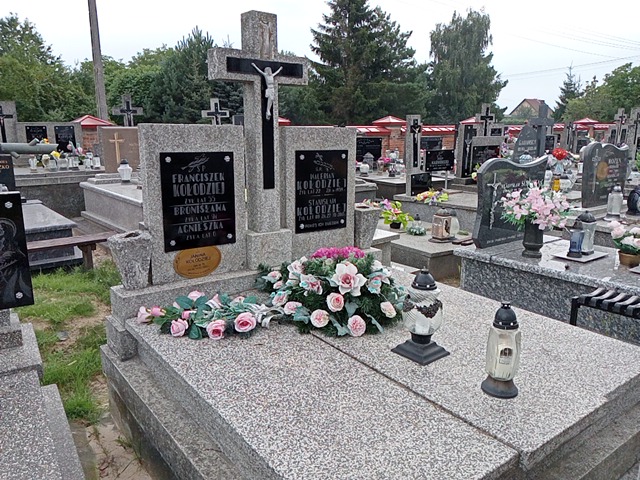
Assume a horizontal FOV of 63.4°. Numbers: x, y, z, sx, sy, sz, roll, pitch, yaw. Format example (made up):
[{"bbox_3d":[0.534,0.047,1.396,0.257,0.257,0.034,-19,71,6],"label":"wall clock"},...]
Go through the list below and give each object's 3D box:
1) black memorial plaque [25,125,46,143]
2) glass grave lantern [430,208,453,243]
[{"bbox_3d":[-4.527,-1.605,8.307,0.290,0.420,0.030,-9,16,-36],"label":"black memorial plaque"},{"bbox_3d":[1.212,-0.151,5.125,0.170,0.320,0.170,-9,16,-35],"label":"glass grave lantern"}]

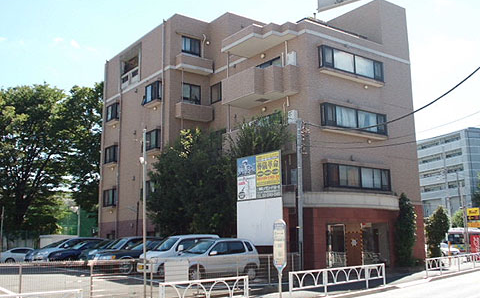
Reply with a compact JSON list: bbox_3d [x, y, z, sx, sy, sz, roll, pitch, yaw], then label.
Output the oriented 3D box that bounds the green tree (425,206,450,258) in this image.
[{"bbox_3d":[10.669,4.676,28.395,1.350,3.400,1.300,7,-12,-36],"label":"green tree"}]

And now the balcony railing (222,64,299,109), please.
[{"bbox_3d":[0.981,-3.179,26.941,1.620,1.370,4.200,6,-12,-37],"label":"balcony railing"}]

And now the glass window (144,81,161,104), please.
[{"bbox_3d":[-5.000,-3.218,30.576,0.270,1.120,1.480,7,-12,-36],"label":"glass window"}]

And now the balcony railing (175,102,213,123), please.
[{"bbox_3d":[-2.531,-2.019,29.724,2.080,0.840,0.600,7,-12,-36],"label":"balcony railing"}]

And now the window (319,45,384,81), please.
[{"bbox_3d":[5.694,-4.195,26.570,4.550,1.100,0.270,7,-12,-36],"label":"window"}]

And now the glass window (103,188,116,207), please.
[{"bbox_3d":[-8.532,3.254,34.764,0.300,1.100,1.650,6,-12,-37],"label":"glass window"}]

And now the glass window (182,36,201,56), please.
[{"bbox_3d":[-2.856,-6.107,31.349,1.330,1.050,0.140,6,-12,-37],"label":"glass window"}]

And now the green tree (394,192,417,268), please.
[{"bbox_3d":[8.300,4.115,26.197,1.150,3.800,1.100,7,-12,-36],"label":"green tree"}]

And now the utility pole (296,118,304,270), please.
[{"bbox_3d":[2.440,1.917,21.225,0.210,6.550,0.210,9,-14,-36],"label":"utility pole"}]

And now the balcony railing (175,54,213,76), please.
[{"bbox_3d":[-2.567,-4.786,30.213,2.080,0.780,0.600,7,-12,-36],"label":"balcony railing"}]

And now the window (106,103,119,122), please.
[{"bbox_3d":[-8.590,-2.498,35.713,0.300,1.130,1.650,6,-12,-37],"label":"window"}]

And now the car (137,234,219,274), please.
[{"bbox_3d":[-2.504,4.442,21.847,3.420,1.660,1.490,6,-12,-34],"label":"car"}]

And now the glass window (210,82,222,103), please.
[{"bbox_3d":[-1.338,-3.191,30.594,0.100,1.080,1.100,7,-12,-36],"label":"glass window"}]

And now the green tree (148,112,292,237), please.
[{"bbox_3d":[-1.285,2.367,25.095,5.200,7.200,7.000,7,-12,-36],"label":"green tree"}]

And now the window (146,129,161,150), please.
[{"bbox_3d":[-4.965,-0.442,30.085,0.270,1.060,1.460,7,-12,-36],"label":"window"}]

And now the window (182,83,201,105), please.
[{"bbox_3d":[-2.804,-3.209,30.857,1.300,1.130,0.140,6,-12,-37],"label":"window"}]

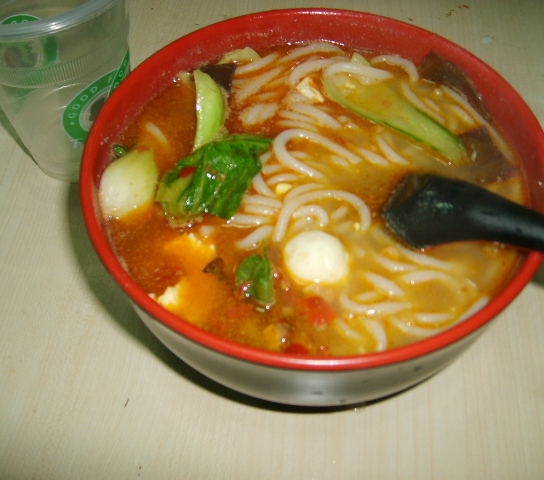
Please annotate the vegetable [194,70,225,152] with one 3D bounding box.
[{"bbox_3d":[-0.027,-0.056,0.290,0.014,0.014,0.044,-3,55,-2],"label":"vegetable"}]

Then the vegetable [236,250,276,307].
[{"bbox_3d":[-0.005,0.016,0.243,0.014,0.007,0.023,-9,56,-6],"label":"vegetable"}]

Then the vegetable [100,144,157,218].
[{"bbox_3d":[-0.057,-0.022,0.267,0.022,0.018,0.029,16,57,11],"label":"vegetable"}]

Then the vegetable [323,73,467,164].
[{"bbox_3d":[0.055,-0.055,0.293,0.071,0.009,0.022,33,62,21],"label":"vegetable"}]

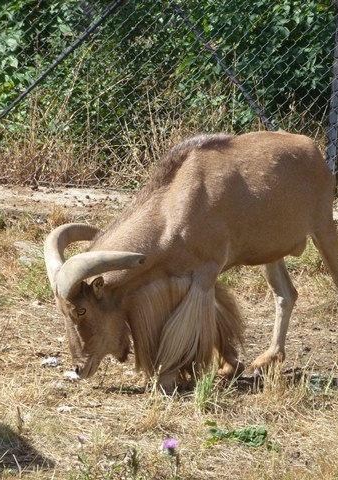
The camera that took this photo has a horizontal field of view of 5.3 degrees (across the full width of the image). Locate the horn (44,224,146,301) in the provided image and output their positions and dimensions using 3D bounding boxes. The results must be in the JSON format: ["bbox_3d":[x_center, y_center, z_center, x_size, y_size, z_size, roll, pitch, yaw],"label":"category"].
[{"bbox_3d":[-0.272,0.079,12.800,0.280,0.210,0.440,0,11,-20],"label":"horn"}]

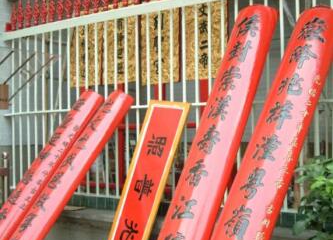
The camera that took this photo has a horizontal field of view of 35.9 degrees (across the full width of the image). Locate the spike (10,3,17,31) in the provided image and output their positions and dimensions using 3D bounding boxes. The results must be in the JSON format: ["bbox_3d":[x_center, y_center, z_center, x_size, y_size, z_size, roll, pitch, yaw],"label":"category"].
[{"bbox_3d":[-1.605,-1.089,5.418,0.088,0.300,0.045,-2,-2,36],"label":"spike"}]

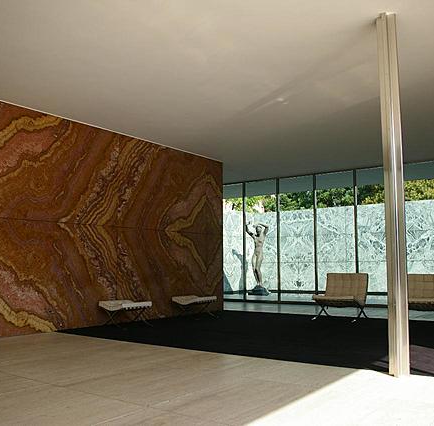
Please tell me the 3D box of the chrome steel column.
[{"bbox_3d":[1.510,-0.203,4.115,0.162,3.100,0.162,-4,-7,37],"label":"chrome steel column"}]

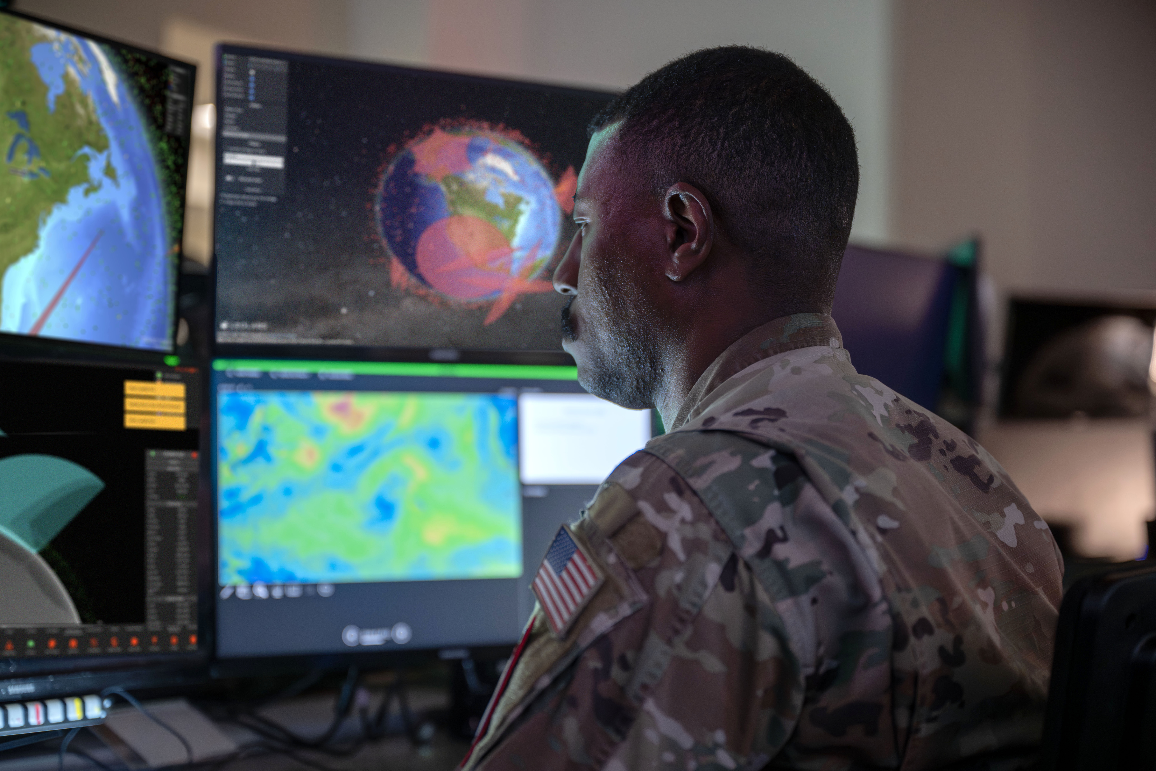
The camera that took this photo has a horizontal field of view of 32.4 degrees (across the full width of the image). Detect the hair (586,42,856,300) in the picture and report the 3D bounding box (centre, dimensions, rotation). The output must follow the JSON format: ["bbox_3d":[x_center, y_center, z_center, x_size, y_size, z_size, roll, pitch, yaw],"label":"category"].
[{"bbox_3d":[0.102,-0.147,1.390,0.195,0.177,0.165,-5,-2,28],"label":"hair"}]

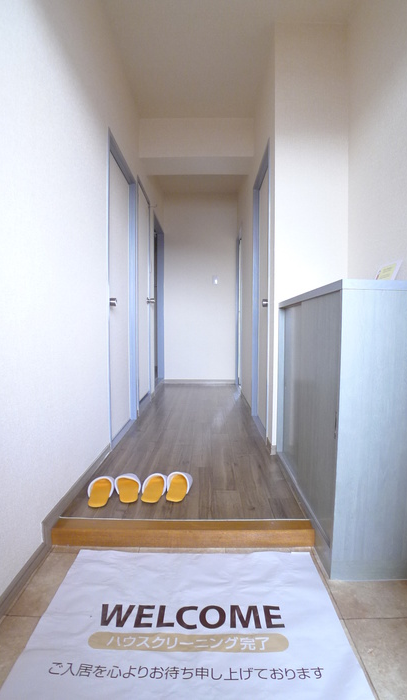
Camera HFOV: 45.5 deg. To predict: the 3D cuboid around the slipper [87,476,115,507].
[{"bbox_3d":[-0.413,0.570,2.008,0.100,0.068,0.250,0,3,-2],"label":"slipper"}]

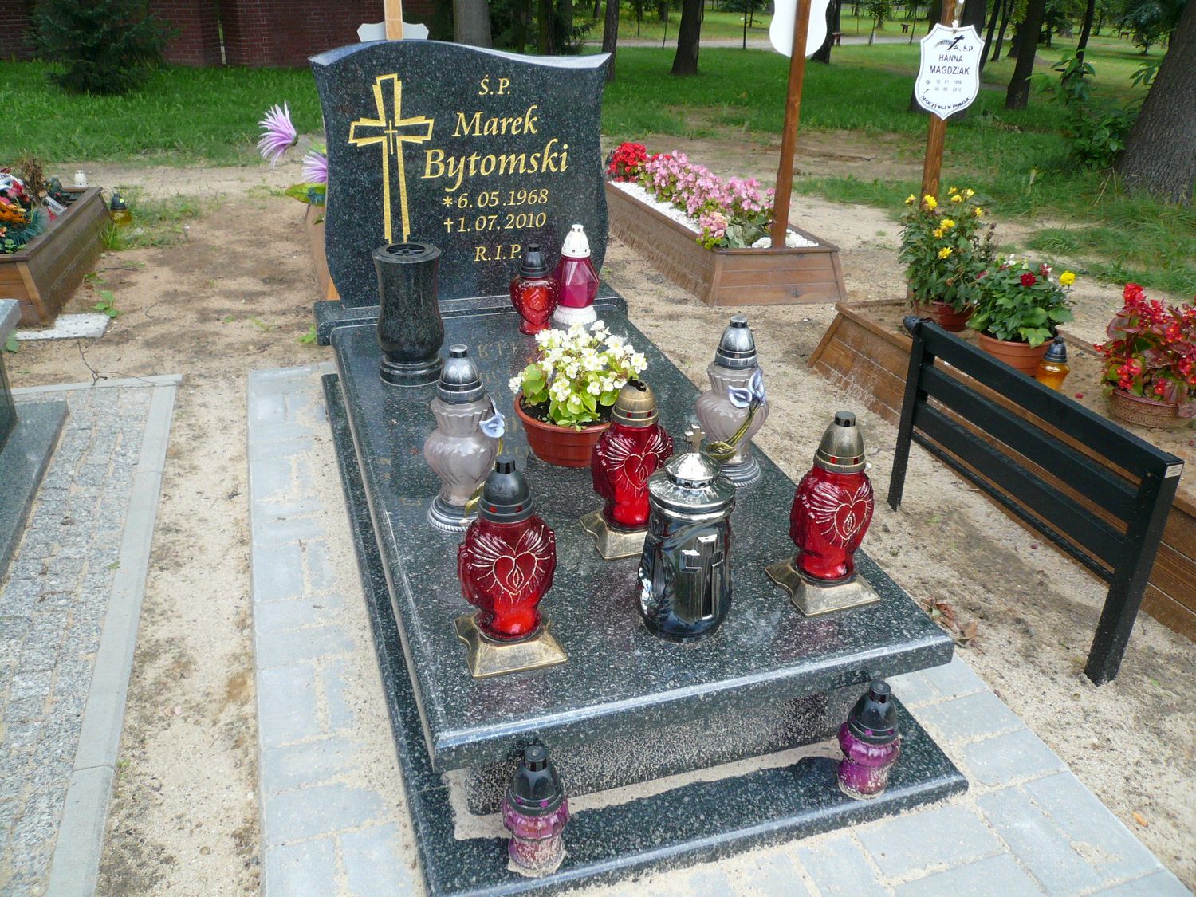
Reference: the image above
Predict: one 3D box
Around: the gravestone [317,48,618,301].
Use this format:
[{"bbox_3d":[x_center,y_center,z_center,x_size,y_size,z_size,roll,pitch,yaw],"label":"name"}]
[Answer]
[{"bbox_3d":[-0.345,-0.744,2.644,0.800,0.678,0.075,-7,28,-17],"label":"gravestone"}]

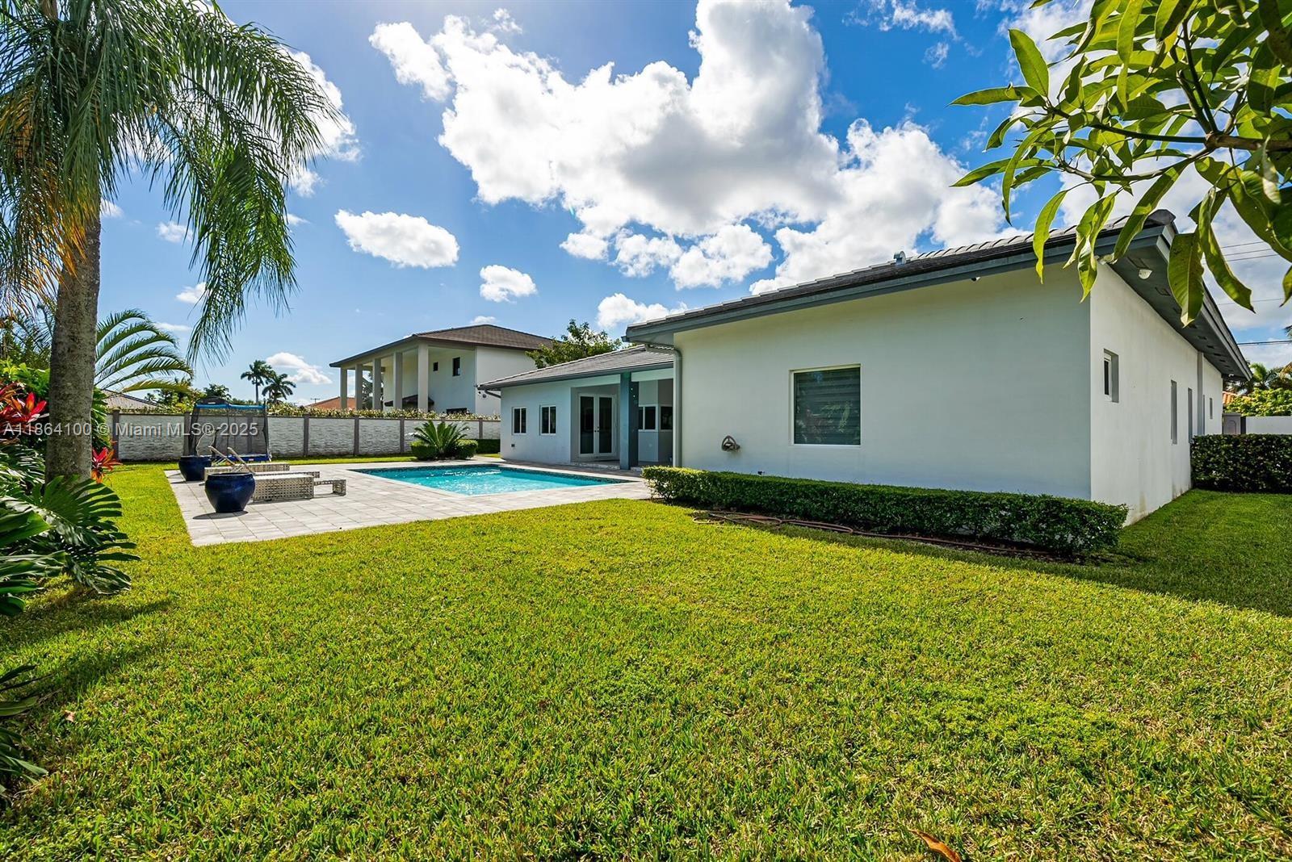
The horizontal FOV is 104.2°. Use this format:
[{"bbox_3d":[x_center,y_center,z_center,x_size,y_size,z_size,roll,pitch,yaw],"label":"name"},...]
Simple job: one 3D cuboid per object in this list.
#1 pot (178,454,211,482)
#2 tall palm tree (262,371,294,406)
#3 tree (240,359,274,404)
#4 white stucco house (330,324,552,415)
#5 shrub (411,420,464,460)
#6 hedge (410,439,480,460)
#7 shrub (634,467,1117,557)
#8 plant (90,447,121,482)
[{"bbox_3d":[-10.606,0.904,11.817,0.750,0.550,0.750,0,0,-43],"label":"pot"},{"bbox_3d":[-51.235,-3.329,70.024,4.600,9.600,4.600,0,0,-43],"label":"tall palm tree"},{"bbox_3d":[-54.187,-4.279,70.029,4.900,11.500,4.900,0,0,-43],"label":"tree"},{"bbox_3d":[-15.212,-4.152,45.528,18.000,11.000,20.000,0,0,-44],"label":"white stucco house"},{"bbox_3d":[-9.151,0.356,22.180,2.300,1.750,2.300,0,0,-43],"label":"shrub"},{"bbox_3d":[-9.062,0.874,22.738,2.600,0.720,2.600,0,0,-43],"label":"hedge"},{"bbox_3d":[2.426,0.945,7.047,6.150,0.540,0.550,0,0,43],"label":"shrub"},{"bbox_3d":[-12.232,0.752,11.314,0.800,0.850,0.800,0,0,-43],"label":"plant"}]

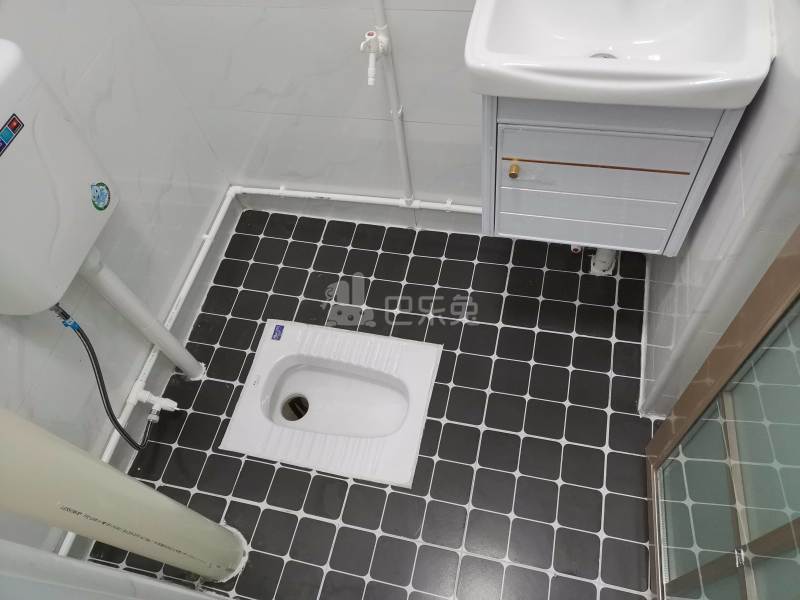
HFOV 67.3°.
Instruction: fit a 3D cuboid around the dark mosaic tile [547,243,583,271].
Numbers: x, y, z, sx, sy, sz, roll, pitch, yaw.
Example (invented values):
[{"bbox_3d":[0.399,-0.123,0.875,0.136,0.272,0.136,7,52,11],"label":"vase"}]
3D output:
[{"bbox_3d":[0.482,-0.121,1.756,0.096,0.008,0.096,8,61,14],"label":"dark mosaic tile"}]

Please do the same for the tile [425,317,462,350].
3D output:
[{"bbox_3d":[0.125,0.097,1.693,0.097,0.008,0.097,7,61,14],"label":"tile"}]

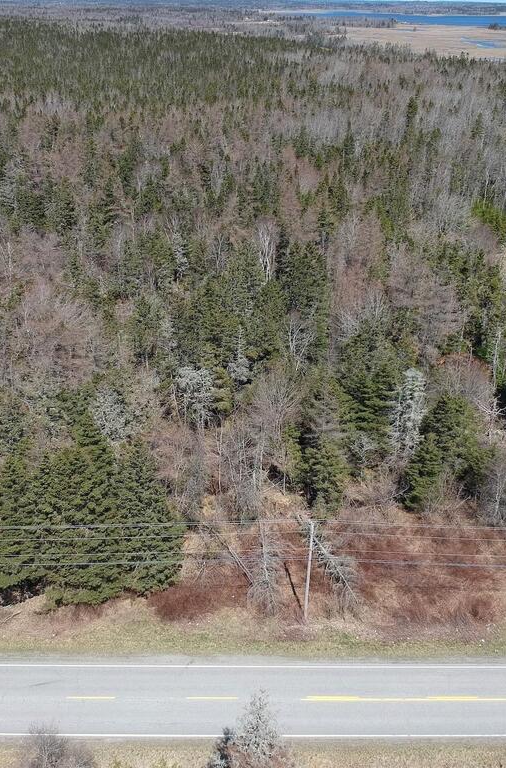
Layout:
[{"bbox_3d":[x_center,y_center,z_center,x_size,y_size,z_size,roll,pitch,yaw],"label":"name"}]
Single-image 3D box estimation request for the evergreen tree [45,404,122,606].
[{"bbox_3d":[-15.420,10.060,65.360,6.940,17.870,6.740,1,27,0],"label":"evergreen tree"}]

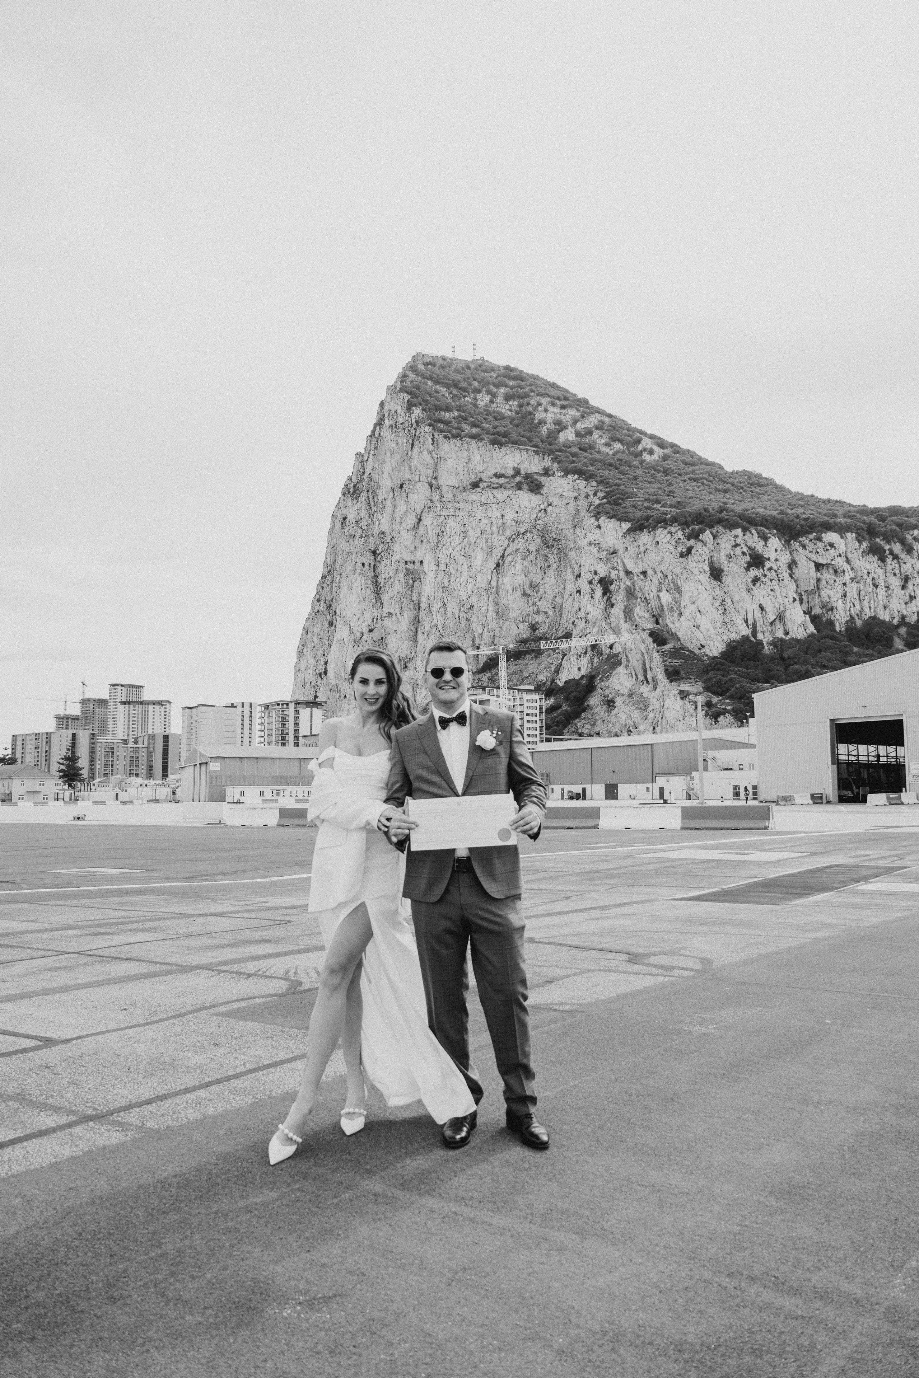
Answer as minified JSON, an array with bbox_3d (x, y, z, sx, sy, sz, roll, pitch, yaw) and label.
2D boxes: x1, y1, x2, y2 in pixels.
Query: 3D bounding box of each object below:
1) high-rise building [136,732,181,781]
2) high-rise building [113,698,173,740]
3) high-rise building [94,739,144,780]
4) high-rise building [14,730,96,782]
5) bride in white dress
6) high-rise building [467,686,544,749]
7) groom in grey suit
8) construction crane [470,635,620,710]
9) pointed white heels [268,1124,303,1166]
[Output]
[{"bbox_3d":[-217.890,55.025,742.000,22.000,43.000,50.000,3,-7,-28],"label":"high-rise building"},{"bbox_3d":[-277.896,51.812,908.000,40.000,83.000,28.000,3,-7,-28],"label":"high-rise building"},{"bbox_3d":[-233.290,54.738,709.000,33.000,37.000,17.000,3,-7,-28],"label":"high-rise building"},{"bbox_3d":[-280.895,52.624,712.000,54.000,42.000,25.000,-4,-7,35],"label":"high-rise building"},{"bbox_3d":[-0.303,0.732,3.836,0.710,1.790,0.600,-1,-6,6],"label":"bride in white dress"},{"bbox_3d":[16.047,23.147,446.000,38.000,46.000,20.000,3,-6,-25],"label":"high-rise building"},{"bbox_3d":[0.019,0.710,3.778,0.610,1.820,0.460,0,-6,0],"label":"groom in grey suit"},{"bbox_3d":[28.021,10.614,357.000,59.000,53.000,2.600,-4,-7,32],"label":"construction crane"},{"bbox_3d":[-0.580,1.544,3.563,0.090,0.120,0.240,-2,-6,22],"label":"pointed white heels"}]

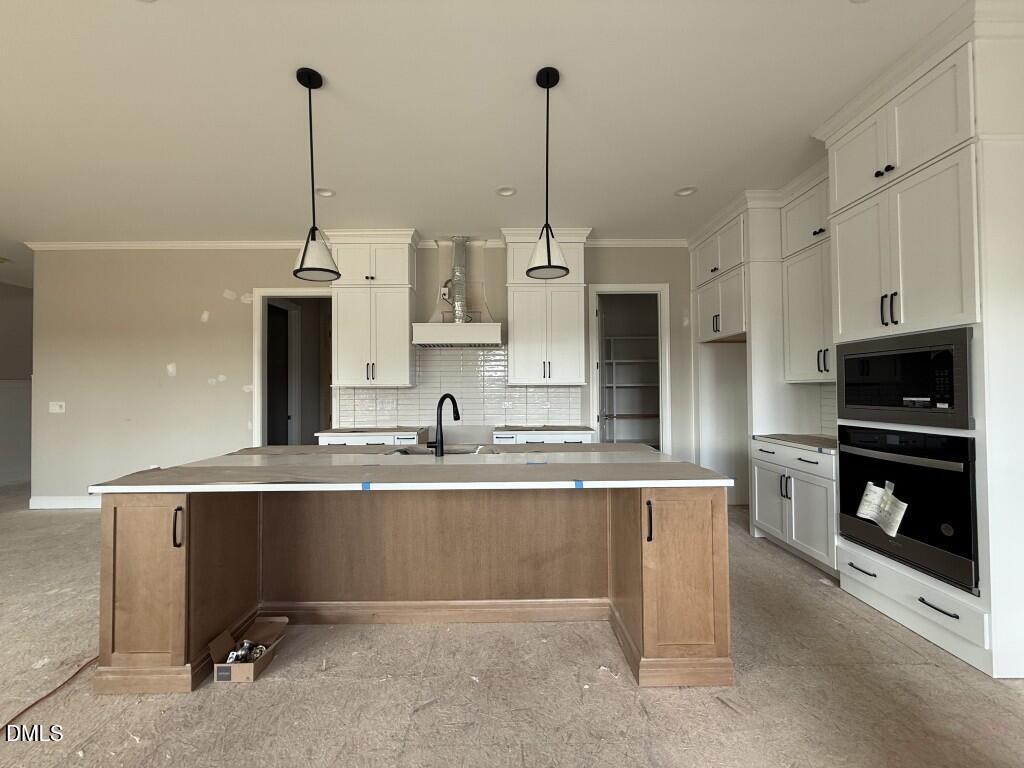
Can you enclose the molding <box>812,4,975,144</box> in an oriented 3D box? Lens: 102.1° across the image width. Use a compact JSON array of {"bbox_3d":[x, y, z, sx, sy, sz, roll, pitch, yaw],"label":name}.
[{"bbox_3d":[2.090,-1.652,2.337,0.097,0.145,0.970,0,-1,-1],"label":"molding"}]

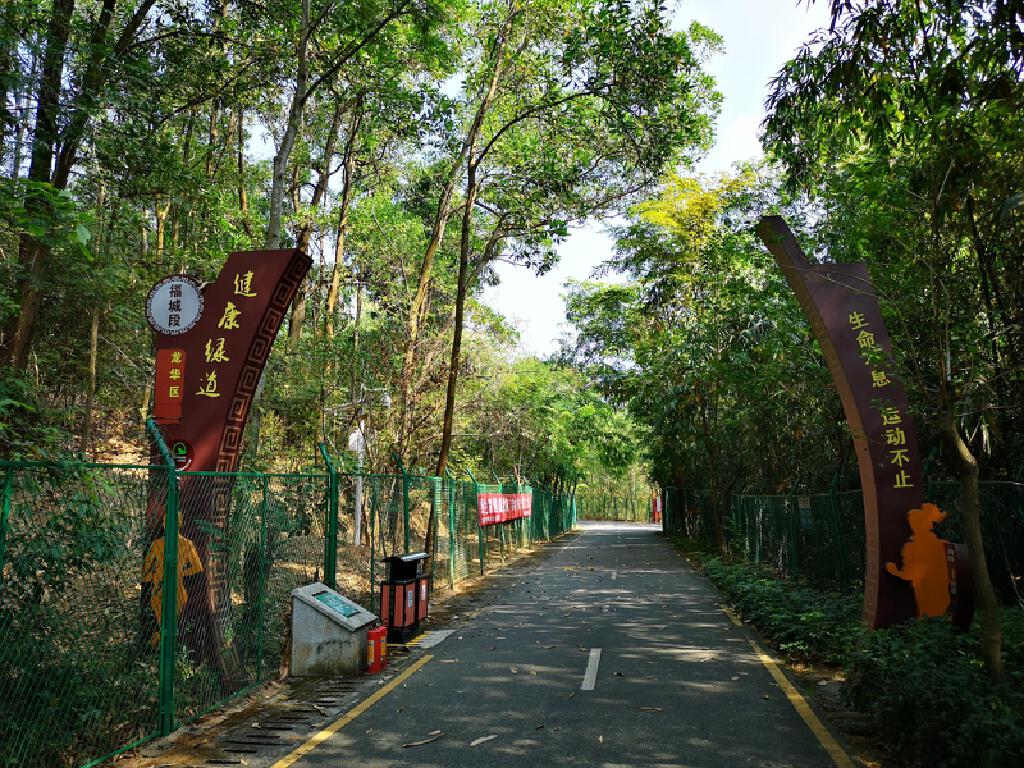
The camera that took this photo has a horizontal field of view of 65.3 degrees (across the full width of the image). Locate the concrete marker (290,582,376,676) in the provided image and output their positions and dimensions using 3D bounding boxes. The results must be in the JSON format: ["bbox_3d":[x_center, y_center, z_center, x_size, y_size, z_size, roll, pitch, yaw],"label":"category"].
[{"bbox_3d":[-1.705,2.384,7.779,0.610,0.760,0.700,-1,-8,8],"label":"concrete marker"}]

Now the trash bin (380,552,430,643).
[{"bbox_3d":[-1.282,2.519,9.566,0.330,0.970,0.960,-1,-8,9],"label":"trash bin"}]

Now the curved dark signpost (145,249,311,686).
[{"bbox_3d":[-3.008,0.709,8.409,1.682,4.248,0.460,-1,-8,6],"label":"curved dark signpost"}]

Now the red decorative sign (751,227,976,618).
[{"bbox_3d":[4.192,0.448,9.666,2.074,5.003,0.470,-1,-8,5],"label":"red decorative sign"}]

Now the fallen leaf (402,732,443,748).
[{"bbox_3d":[-0.617,2.442,5.522,0.080,0.035,0.378,-8,-11,44],"label":"fallen leaf"}]

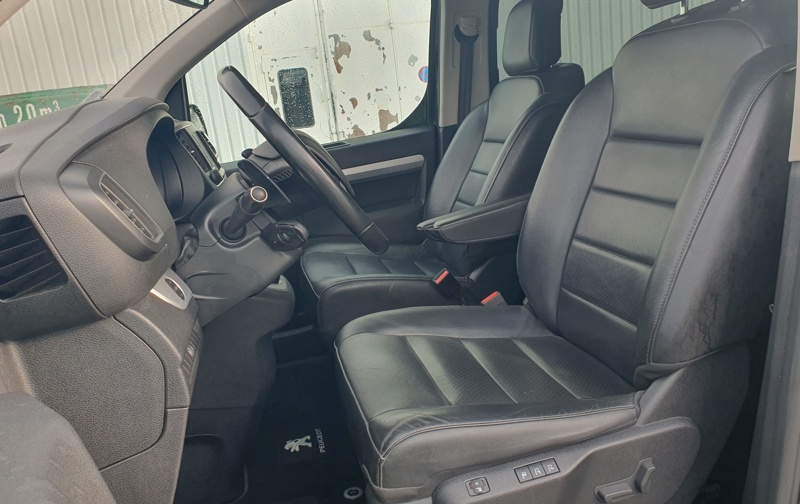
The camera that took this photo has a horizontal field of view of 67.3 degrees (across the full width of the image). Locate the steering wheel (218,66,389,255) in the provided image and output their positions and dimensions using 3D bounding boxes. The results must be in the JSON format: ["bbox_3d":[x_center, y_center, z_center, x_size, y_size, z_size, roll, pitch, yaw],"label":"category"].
[{"bbox_3d":[-0.165,-0.130,0.980,0.085,0.380,0.380,-41,13,1],"label":"steering wheel"}]

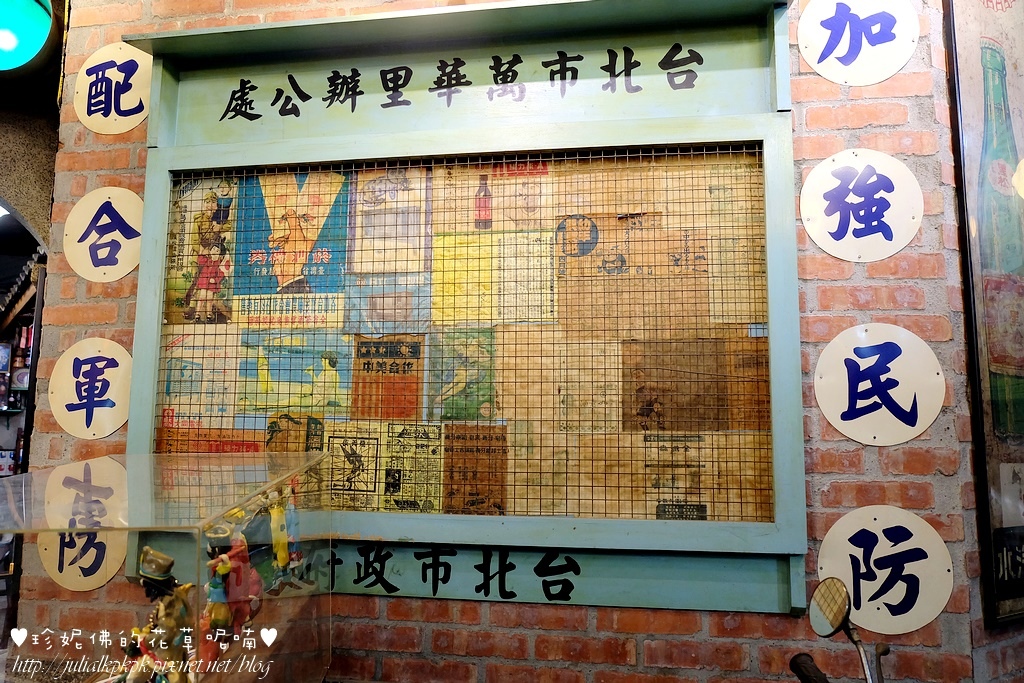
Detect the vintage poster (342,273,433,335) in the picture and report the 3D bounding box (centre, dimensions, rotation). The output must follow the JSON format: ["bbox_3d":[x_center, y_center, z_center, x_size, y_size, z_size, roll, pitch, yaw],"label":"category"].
[{"bbox_3d":[-0.280,-0.085,1.536,0.200,0.140,0.010,-1,-6,8],"label":"vintage poster"}]

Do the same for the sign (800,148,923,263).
[{"bbox_3d":[0.726,-0.284,1.421,0.241,0.241,0.008,-1,-6,8],"label":"sign"}]

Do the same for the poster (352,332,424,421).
[{"bbox_3d":[-0.274,0.080,1.517,0.166,0.193,0.010,-1,-6,8],"label":"poster"}]

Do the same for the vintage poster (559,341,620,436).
[{"bbox_3d":[0.159,0.092,1.410,0.126,0.189,0.008,-1,-6,8],"label":"vintage poster"}]

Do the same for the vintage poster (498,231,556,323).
[{"bbox_3d":[0.034,-0.145,1.527,0.130,0.209,0.010,-1,-7,8],"label":"vintage poster"}]

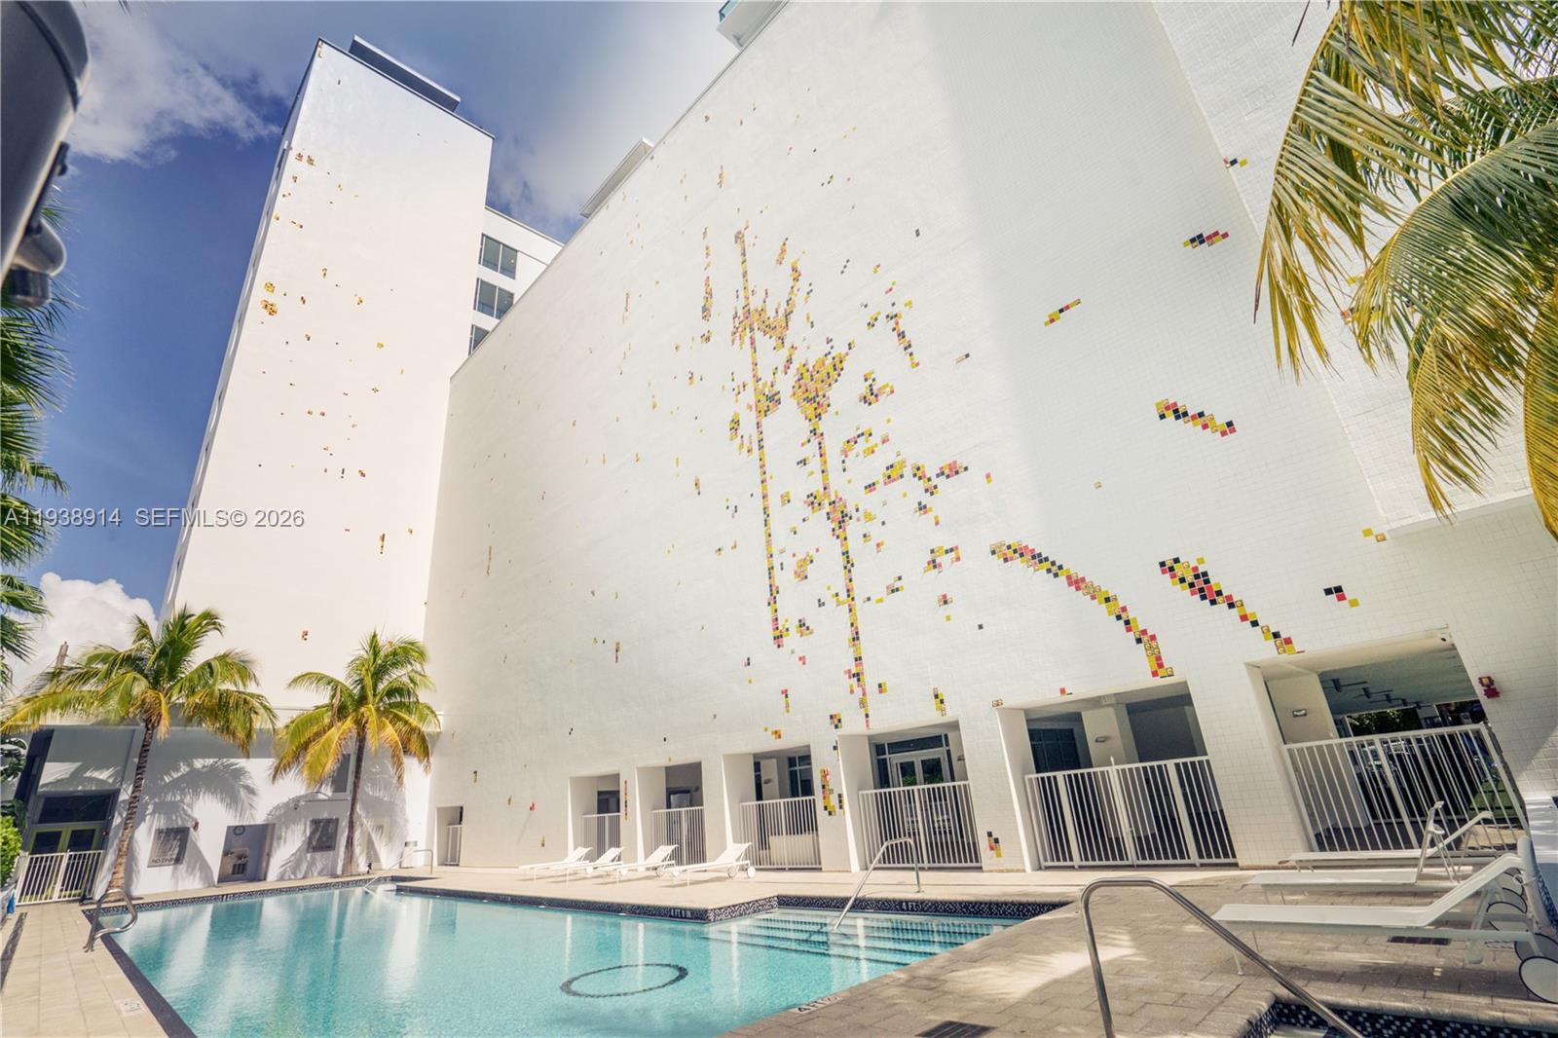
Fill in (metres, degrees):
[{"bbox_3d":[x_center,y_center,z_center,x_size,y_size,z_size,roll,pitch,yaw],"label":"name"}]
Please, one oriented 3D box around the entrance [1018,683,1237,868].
[{"bbox_3d":[5.544,4.309,11.519,0.600,2.680,3.220,17,-30,-43],"label":"entrance"}]

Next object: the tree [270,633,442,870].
[{"bbox_3d":[-16.426,8.962,27.215,5.700,9.300,5.300,17,-30,-43],"label":"tree"}]

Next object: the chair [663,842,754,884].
[{"bbox_3d":[-1.446,7.367,14.772,1.920,0.710,0.670,17,-30,-43],"label":"chair"}]

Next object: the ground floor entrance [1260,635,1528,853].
[{"bbox_3d":[8.048,3.063,9.282,0.600,2.650,2.280,17,-30,-43],"label":"ground floor entrance"}]

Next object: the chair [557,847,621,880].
[{"bbox_3d":[-4.806,8.725,17.490,1.920,0.710,0.670,17,-30,-43],"label":"chair"}]

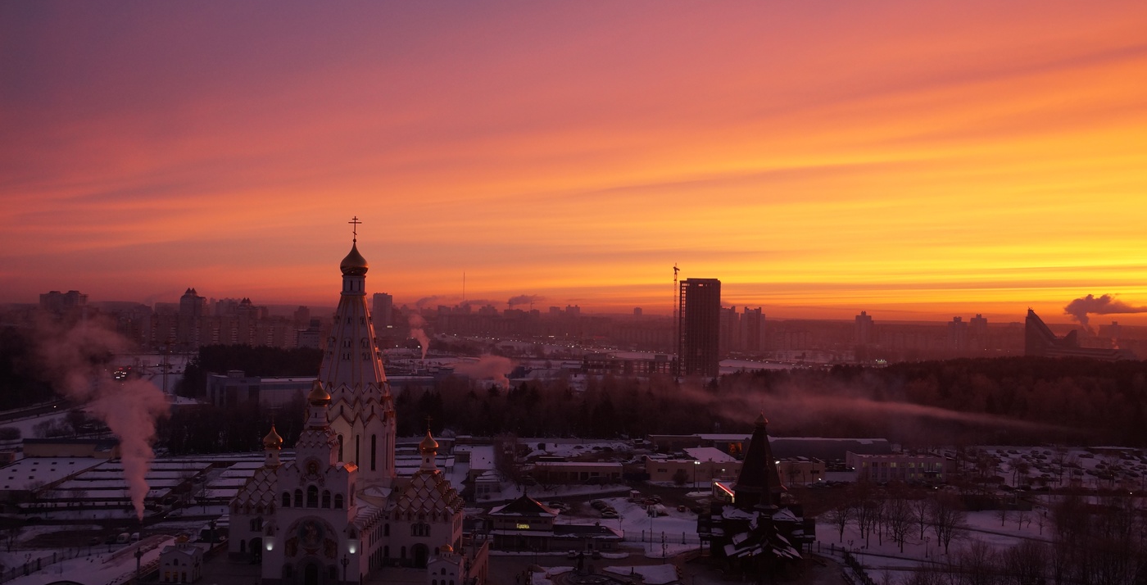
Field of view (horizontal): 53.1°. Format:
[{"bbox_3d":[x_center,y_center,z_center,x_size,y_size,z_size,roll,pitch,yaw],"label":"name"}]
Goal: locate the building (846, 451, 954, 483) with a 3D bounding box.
[{"bbox_3d":[114.370,61.490,404.290,33.000,9.300,12.500,1,-1,-5],"label":"building"}]

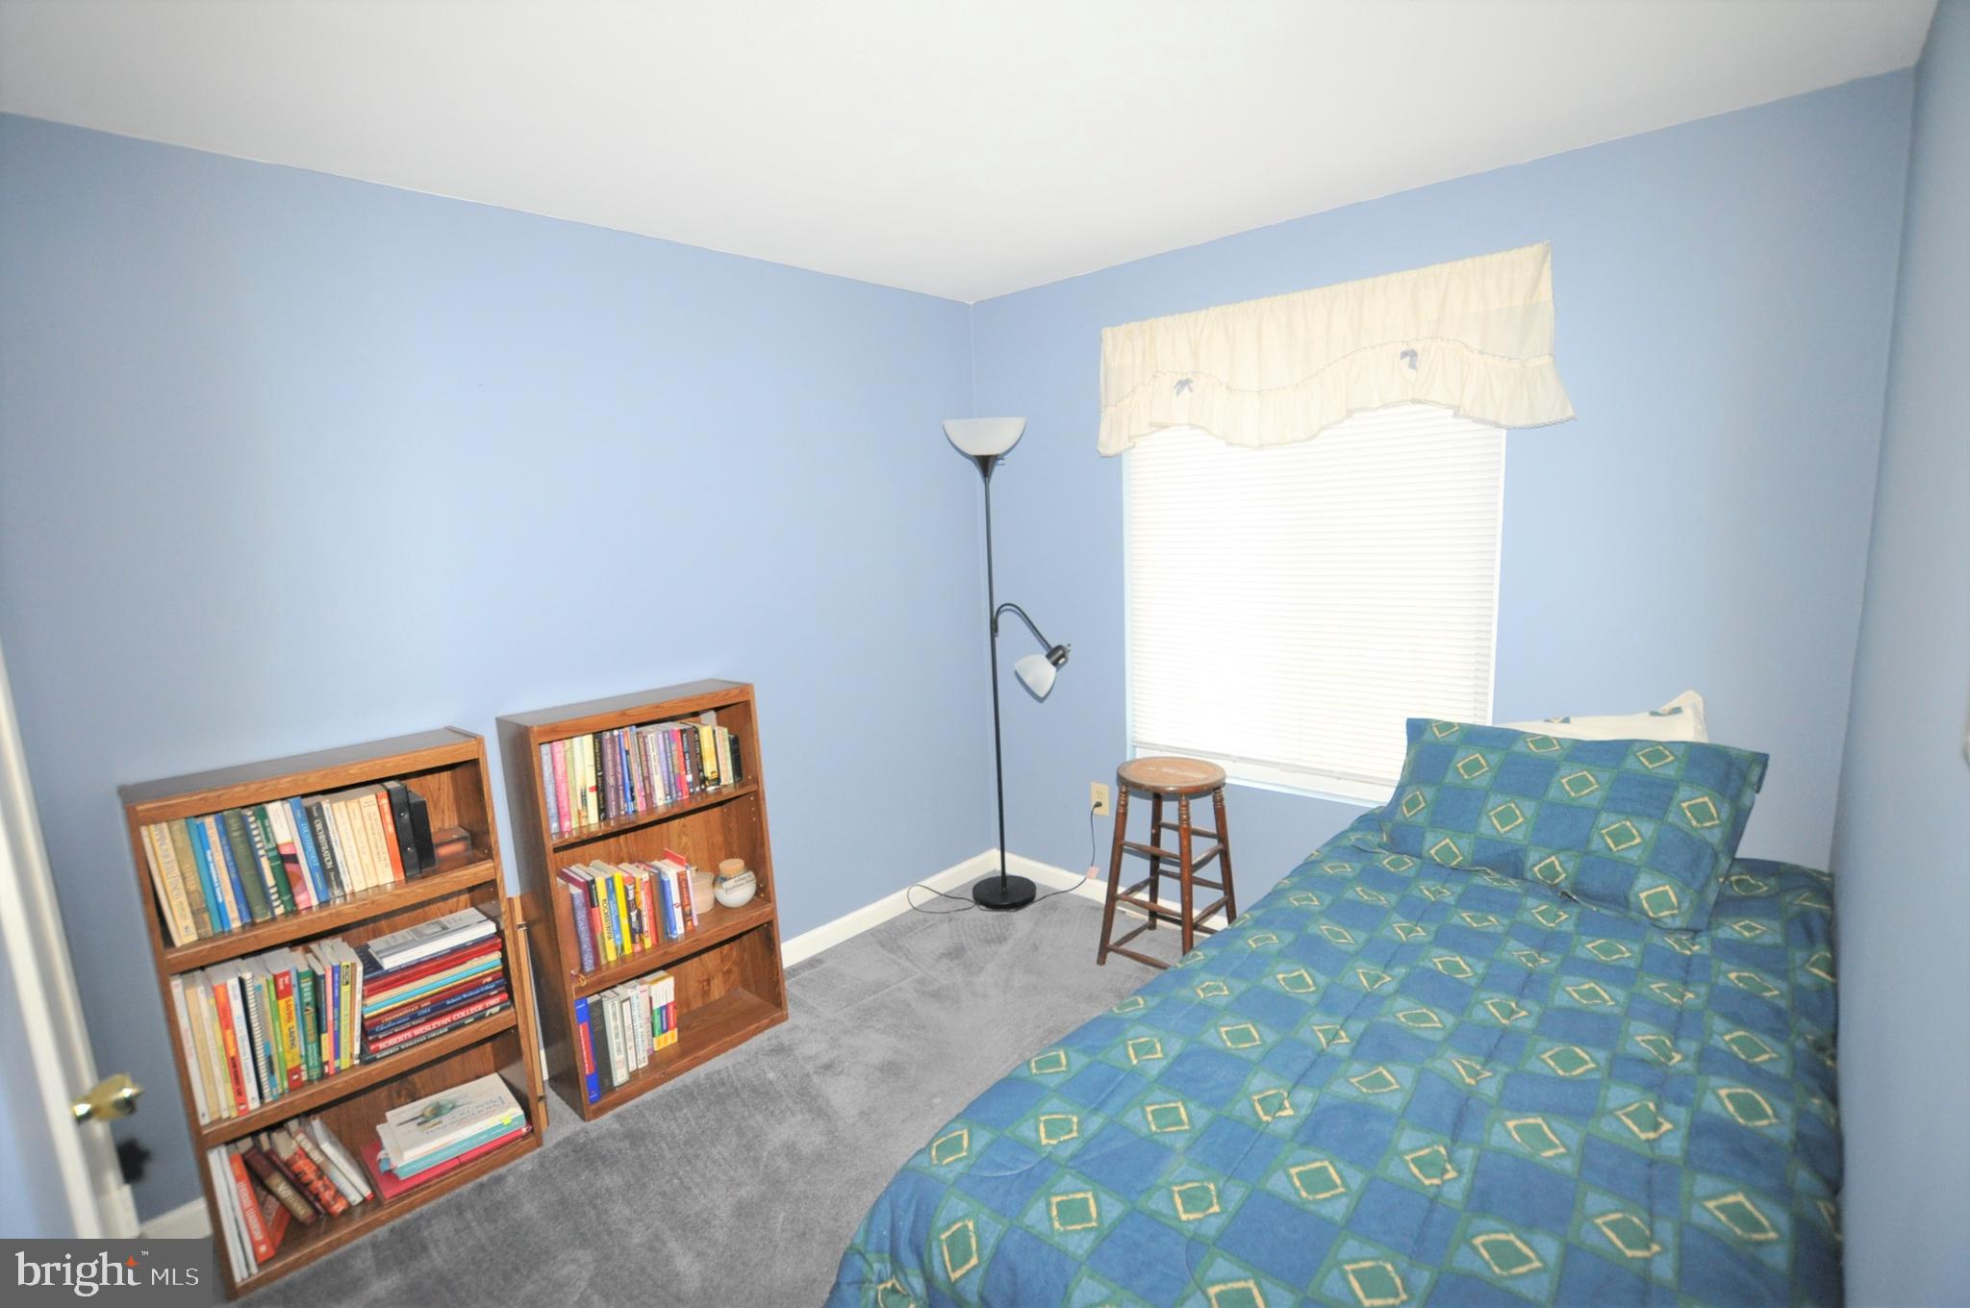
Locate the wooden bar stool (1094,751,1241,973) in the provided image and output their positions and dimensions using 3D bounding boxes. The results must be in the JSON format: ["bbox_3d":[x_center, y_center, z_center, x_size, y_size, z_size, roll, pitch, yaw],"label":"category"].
[{"bbox_3d":[0.605,0.711,2.889,0.352,0.658,0.352,7,14,42],"label":"wooden bar stool"}]

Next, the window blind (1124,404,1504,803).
[{"bbox_3d":[0.931,-0.250,2.687,1.142,1.335,0.047,7,14,42],"label":"window blind"}]

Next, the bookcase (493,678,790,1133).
[{"bbox_3d":[-0.934,0.646,2.480,0.244,1.049,0.607,7,14,43],"label":"bookcase"}]

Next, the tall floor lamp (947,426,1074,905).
[{"bbox_3d":[0.104,0.077,3.258,0.461,1.814,0.301,7,14,42],"label":"tall floor lamp"}]

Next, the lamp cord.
[{"bbox_3d":[0.065,0.770,3.366,0.724,0.418,0.216,-2,10,0],"label":"lamp cord"}]

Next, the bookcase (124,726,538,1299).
[{"bbox_3d":[-1.433,0.754,1.987,0.240,1.049,0.599,7,14,43],"label":"bookcase"}]

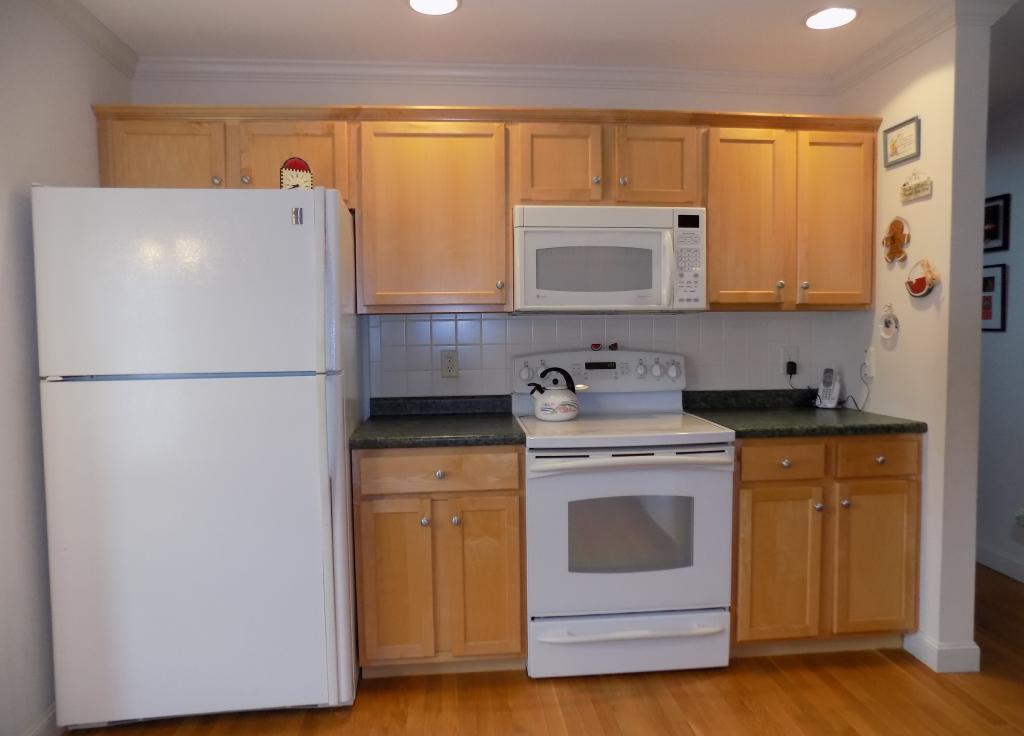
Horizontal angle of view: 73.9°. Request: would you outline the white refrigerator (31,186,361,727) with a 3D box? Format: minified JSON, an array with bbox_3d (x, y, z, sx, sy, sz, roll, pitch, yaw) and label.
[{"bbox_3d":[-1.038,0.293,2.530,0.890,1.735,0.790,-1,3,-7],"label":"white refrigerator"}]

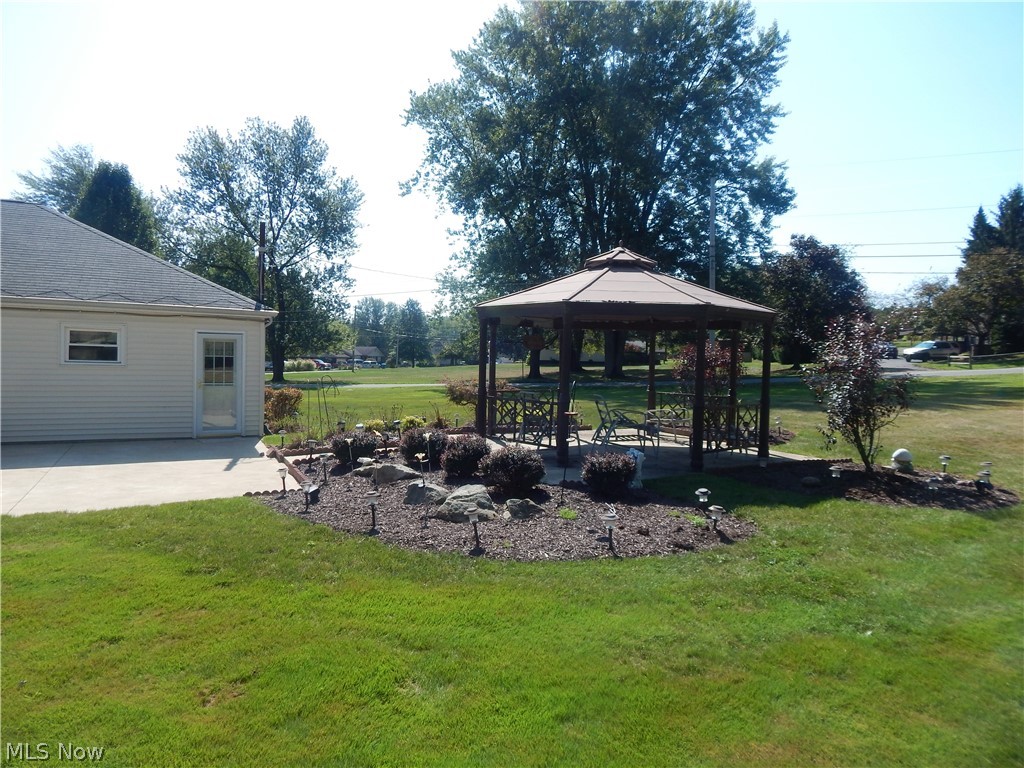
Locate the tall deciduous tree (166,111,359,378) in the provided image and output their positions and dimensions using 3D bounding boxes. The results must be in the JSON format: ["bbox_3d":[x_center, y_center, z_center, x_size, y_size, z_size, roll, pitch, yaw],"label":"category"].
[{"bbox_3d":[-13.655,-7.631,36.678,11.300,15.000,11.000,2,2,0],"label":"tall deciduous tree"}]

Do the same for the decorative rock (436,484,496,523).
[{"bbox_3d":[-0.477,1.199,6.744,0.620,0.300,0.480,2,2,0],"label":"decorative rock"}]

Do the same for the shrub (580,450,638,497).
[{"bbox_3d":[1.275,1.183,8.600,0.720,0.620,0.720,2,2,8],"label":"shrub"}]

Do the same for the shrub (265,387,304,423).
[{"bbox_3d":[-5.677,0.468,15.982,1.080,0.860,1.000,2,2,0],"label":"shrub"}]

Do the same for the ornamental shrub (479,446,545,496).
[{"bbox_3d":[0.003,1.008,8.038,0.800,0.570,0.800,2,2,0],"label":"ornamental shrub"}]

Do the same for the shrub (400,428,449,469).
[{"bbox_3d":[-1.378,1.016,10.250,0.750,0.630,0.730,1,2,-8],"label":"shrub"}]

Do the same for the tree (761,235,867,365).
[{"bbox_3d":[21.774,-5.958,47.000,7.300,9.500,7.300,3,2,25],"label":"tree"}]

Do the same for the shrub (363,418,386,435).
[{"bbox_3d":[-2.768,0.866,13.100,0.490,0.370,0.480,1,2,-12],"label":"shrub"}]

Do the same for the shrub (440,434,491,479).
[{"bbox_3d":[-0.627,0.958,9.088,0.720,0.560,0.720,2,2,0],"label":"shrub"}]

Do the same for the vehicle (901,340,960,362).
[{"bbox_3d":[33.881,-2.622,52.500,4.550,1.720,1.830,0,2,-26],"label":"vehicle"}]

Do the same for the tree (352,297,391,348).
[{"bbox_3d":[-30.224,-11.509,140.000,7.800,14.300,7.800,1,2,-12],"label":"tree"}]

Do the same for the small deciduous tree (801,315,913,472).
[{"bbox_3d":[5.707,0.157,10.750,1.800,2.600,1.700,3,3,28],"label":"small deciduous tree"}]

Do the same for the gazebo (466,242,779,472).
[{"bbox_3d":[1.971,-0.714,12.065,5.036,3.718,5.036,2,2,4],"label":"gazebo"}]

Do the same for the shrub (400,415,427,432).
[{"bbox_3d":[-1.961,0.789,12.991,0.530,0.400,0.500,2,2,0],"label":"shrub"}]

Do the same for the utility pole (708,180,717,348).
[{"bbox_3d":[10.154,-5.271,32.783,0.300,10.100,0.300,2,2,0],"label":"utility pole"}]

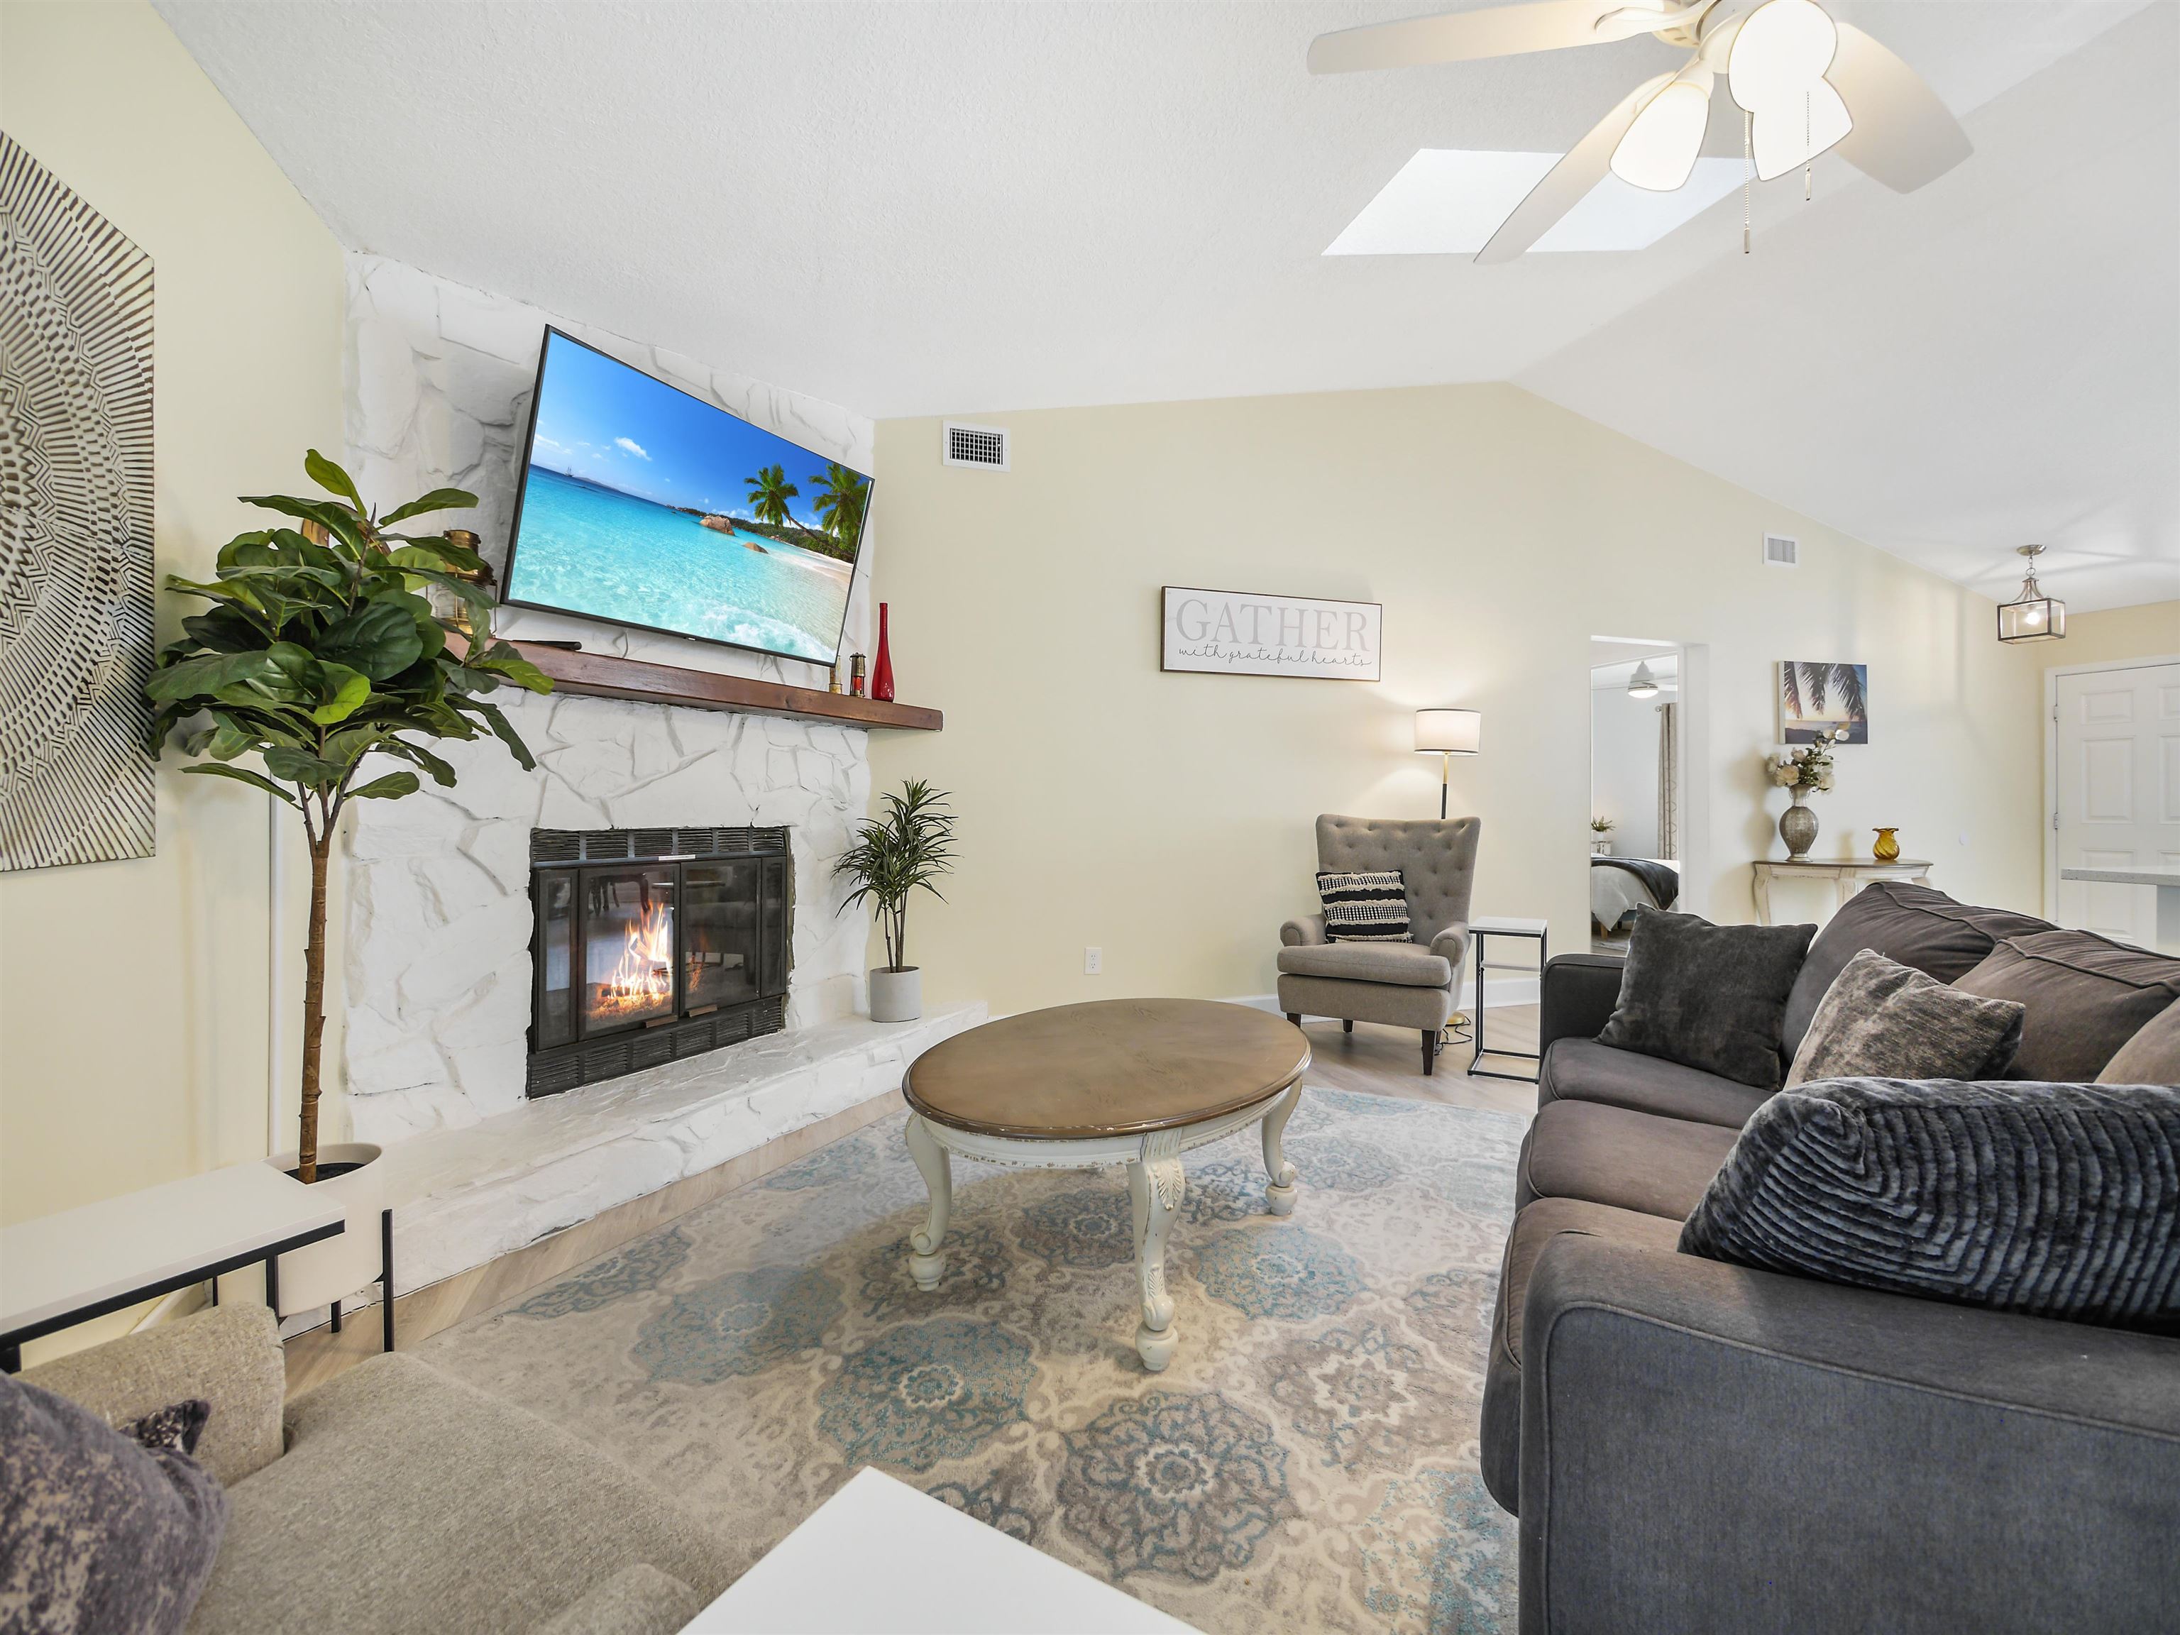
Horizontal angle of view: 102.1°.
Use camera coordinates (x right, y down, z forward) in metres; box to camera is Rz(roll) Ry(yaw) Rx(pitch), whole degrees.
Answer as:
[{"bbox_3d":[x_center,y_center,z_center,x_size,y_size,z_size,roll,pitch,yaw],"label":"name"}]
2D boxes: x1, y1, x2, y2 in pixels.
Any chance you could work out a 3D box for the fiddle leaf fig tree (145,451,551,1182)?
[{"bbox_3d":[-1.425,-0.004,1.710,0.560,1.408,0.580,0,0,-18],"label":"fiddle leaf fig tree"}]

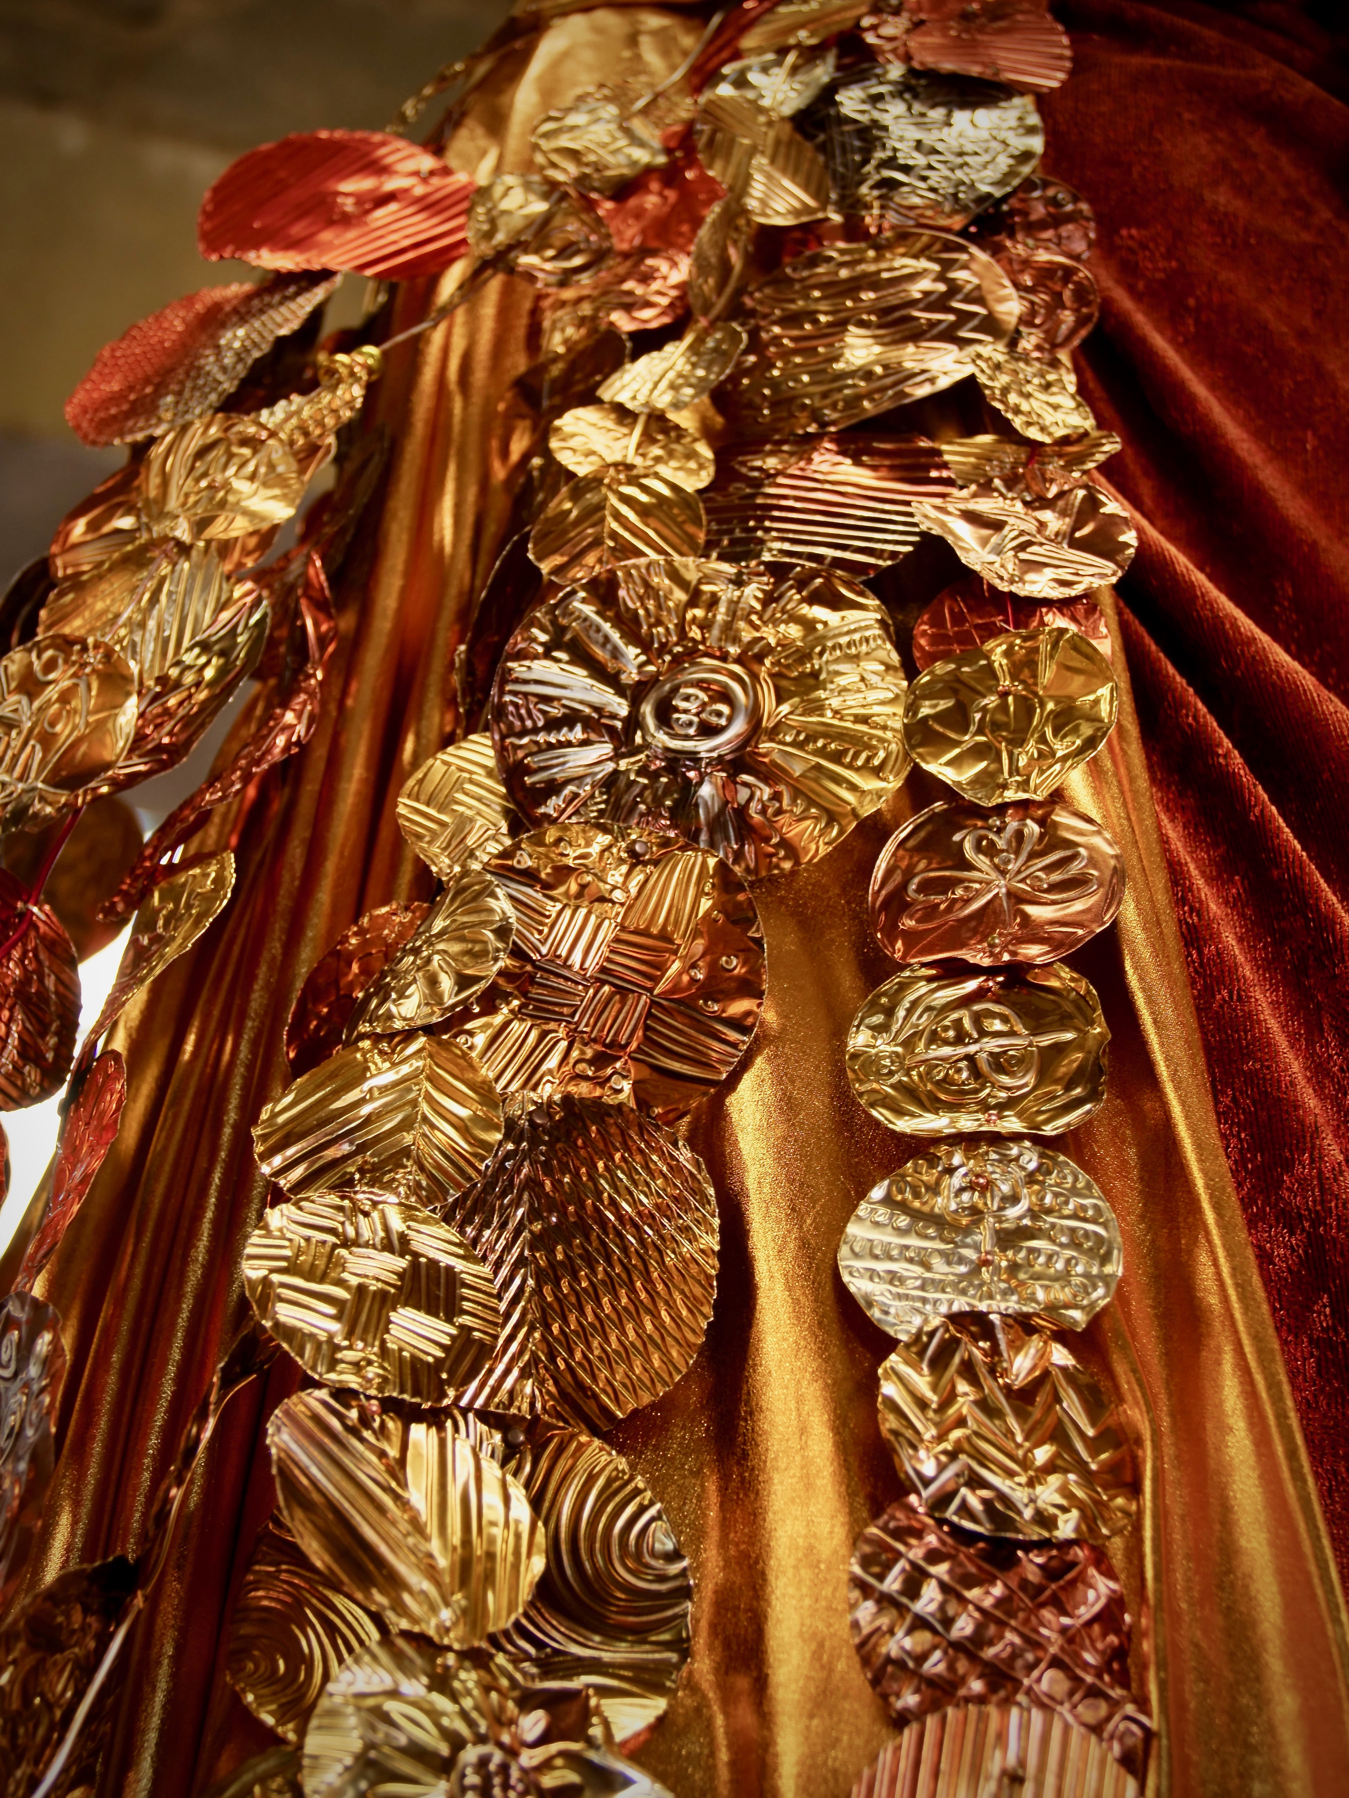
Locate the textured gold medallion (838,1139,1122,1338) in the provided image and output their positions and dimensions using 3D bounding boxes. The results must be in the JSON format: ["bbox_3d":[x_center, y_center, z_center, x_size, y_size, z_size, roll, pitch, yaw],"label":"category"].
[{"bbox_3d":[0.073,0.081,1.039,0.068,0.065,0.007,0,-47,0],"label":"textured gold medallion"}]

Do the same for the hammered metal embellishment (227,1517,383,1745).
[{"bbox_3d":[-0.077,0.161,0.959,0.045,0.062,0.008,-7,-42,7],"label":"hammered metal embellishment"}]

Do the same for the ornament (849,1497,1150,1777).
[{"bbox_3d":[0.072,0.162,0.958,0.066,0.070,0.008,0,-36,0],"label":"ornament"}]

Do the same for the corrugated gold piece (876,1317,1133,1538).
[{"bbox_3d":[0.076,0.120,1.000,0.060,0.065,0.009,2,-38,-2],"label":"corrugated gold piece"}]

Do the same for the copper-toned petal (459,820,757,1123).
[{"bbox_3d":[-0.017,0.018,1.102,0.080,0.093,0.009,0,-37,0],"label":"copper-toned petal"}]

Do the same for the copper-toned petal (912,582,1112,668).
[{"bbox_3d":[0.092,-0.069,1.189,0.056,0.057,0.006,4,-48,-3],"label":"copper-toned petal"}]

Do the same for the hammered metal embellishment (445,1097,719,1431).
[{"bbox_3d":[-0.030,0.087,1.033,0.084,0.100,0.010,-3,-42,4],"label":"hammered metal embellishment"}]

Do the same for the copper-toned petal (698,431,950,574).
[{"bbox_3d":[0.040,-0.112,1.232,0.083,0.072,0.009,0,-47,0],"label":"copper-toned petal"}]

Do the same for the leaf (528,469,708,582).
[{"bbox_3d":[-0.016,-0.104,1.224,0.050,0.054,0.007,0,-46,0],"label":"leaf"}]

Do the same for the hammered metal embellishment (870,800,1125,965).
[{"bbox_3d":[0.083,-0.004,1.125,0.066,0.064,0.007,2,-47,-2],"label":"hammered metal embellishment"}]

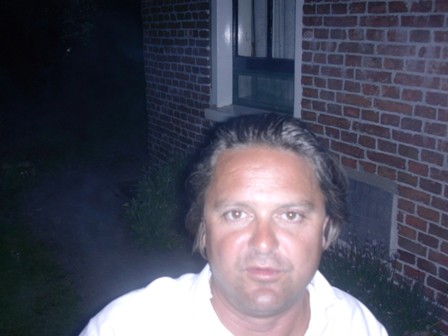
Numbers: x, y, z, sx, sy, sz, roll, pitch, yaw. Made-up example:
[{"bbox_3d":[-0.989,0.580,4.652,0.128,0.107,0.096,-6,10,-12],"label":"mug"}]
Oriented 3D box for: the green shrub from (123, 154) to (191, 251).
[{"bbox_3d":[-0.475,0.250,4.050,0.480,0.600,0.600,-8,16,-29],"label":"green shrub"}]

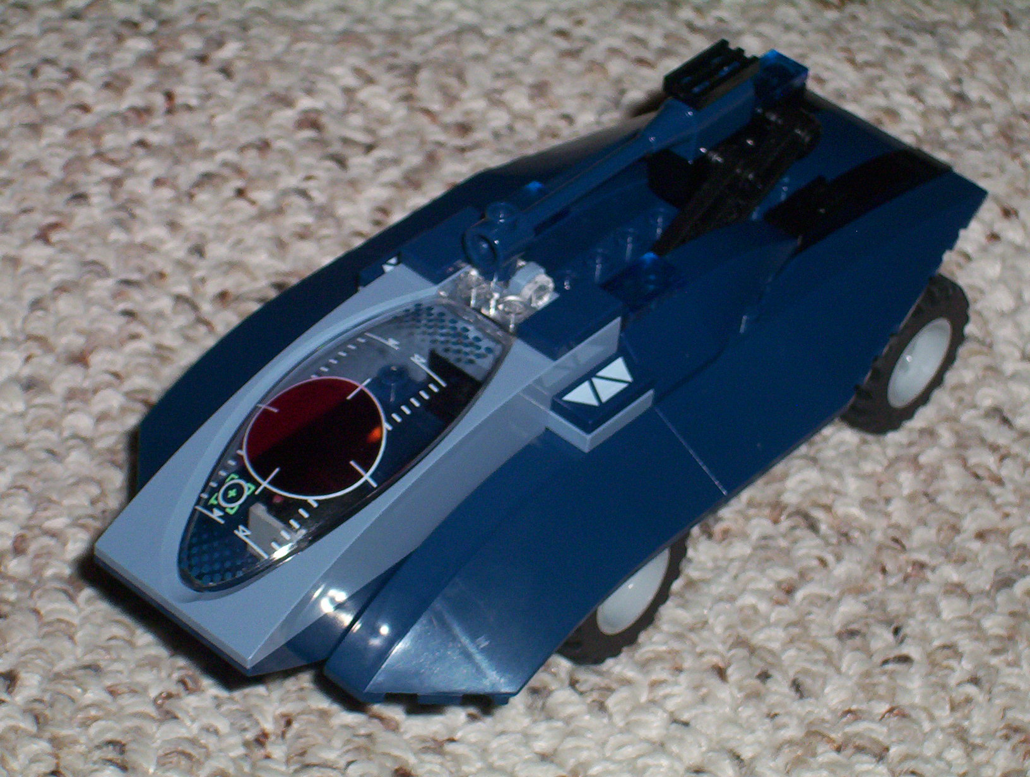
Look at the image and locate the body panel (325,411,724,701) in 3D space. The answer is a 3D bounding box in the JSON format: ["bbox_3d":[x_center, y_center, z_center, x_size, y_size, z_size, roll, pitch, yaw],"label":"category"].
[{"bbox_3d":[0.002,0.027,0.563,0.025,0.019,0.065,33,48,26],"label":"body panel"}]

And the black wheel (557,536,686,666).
[{"bbox_3d":[0.014,0.029,0.600,0.014,0.030,0.030,33,48,26],"label":"black wheel"}]

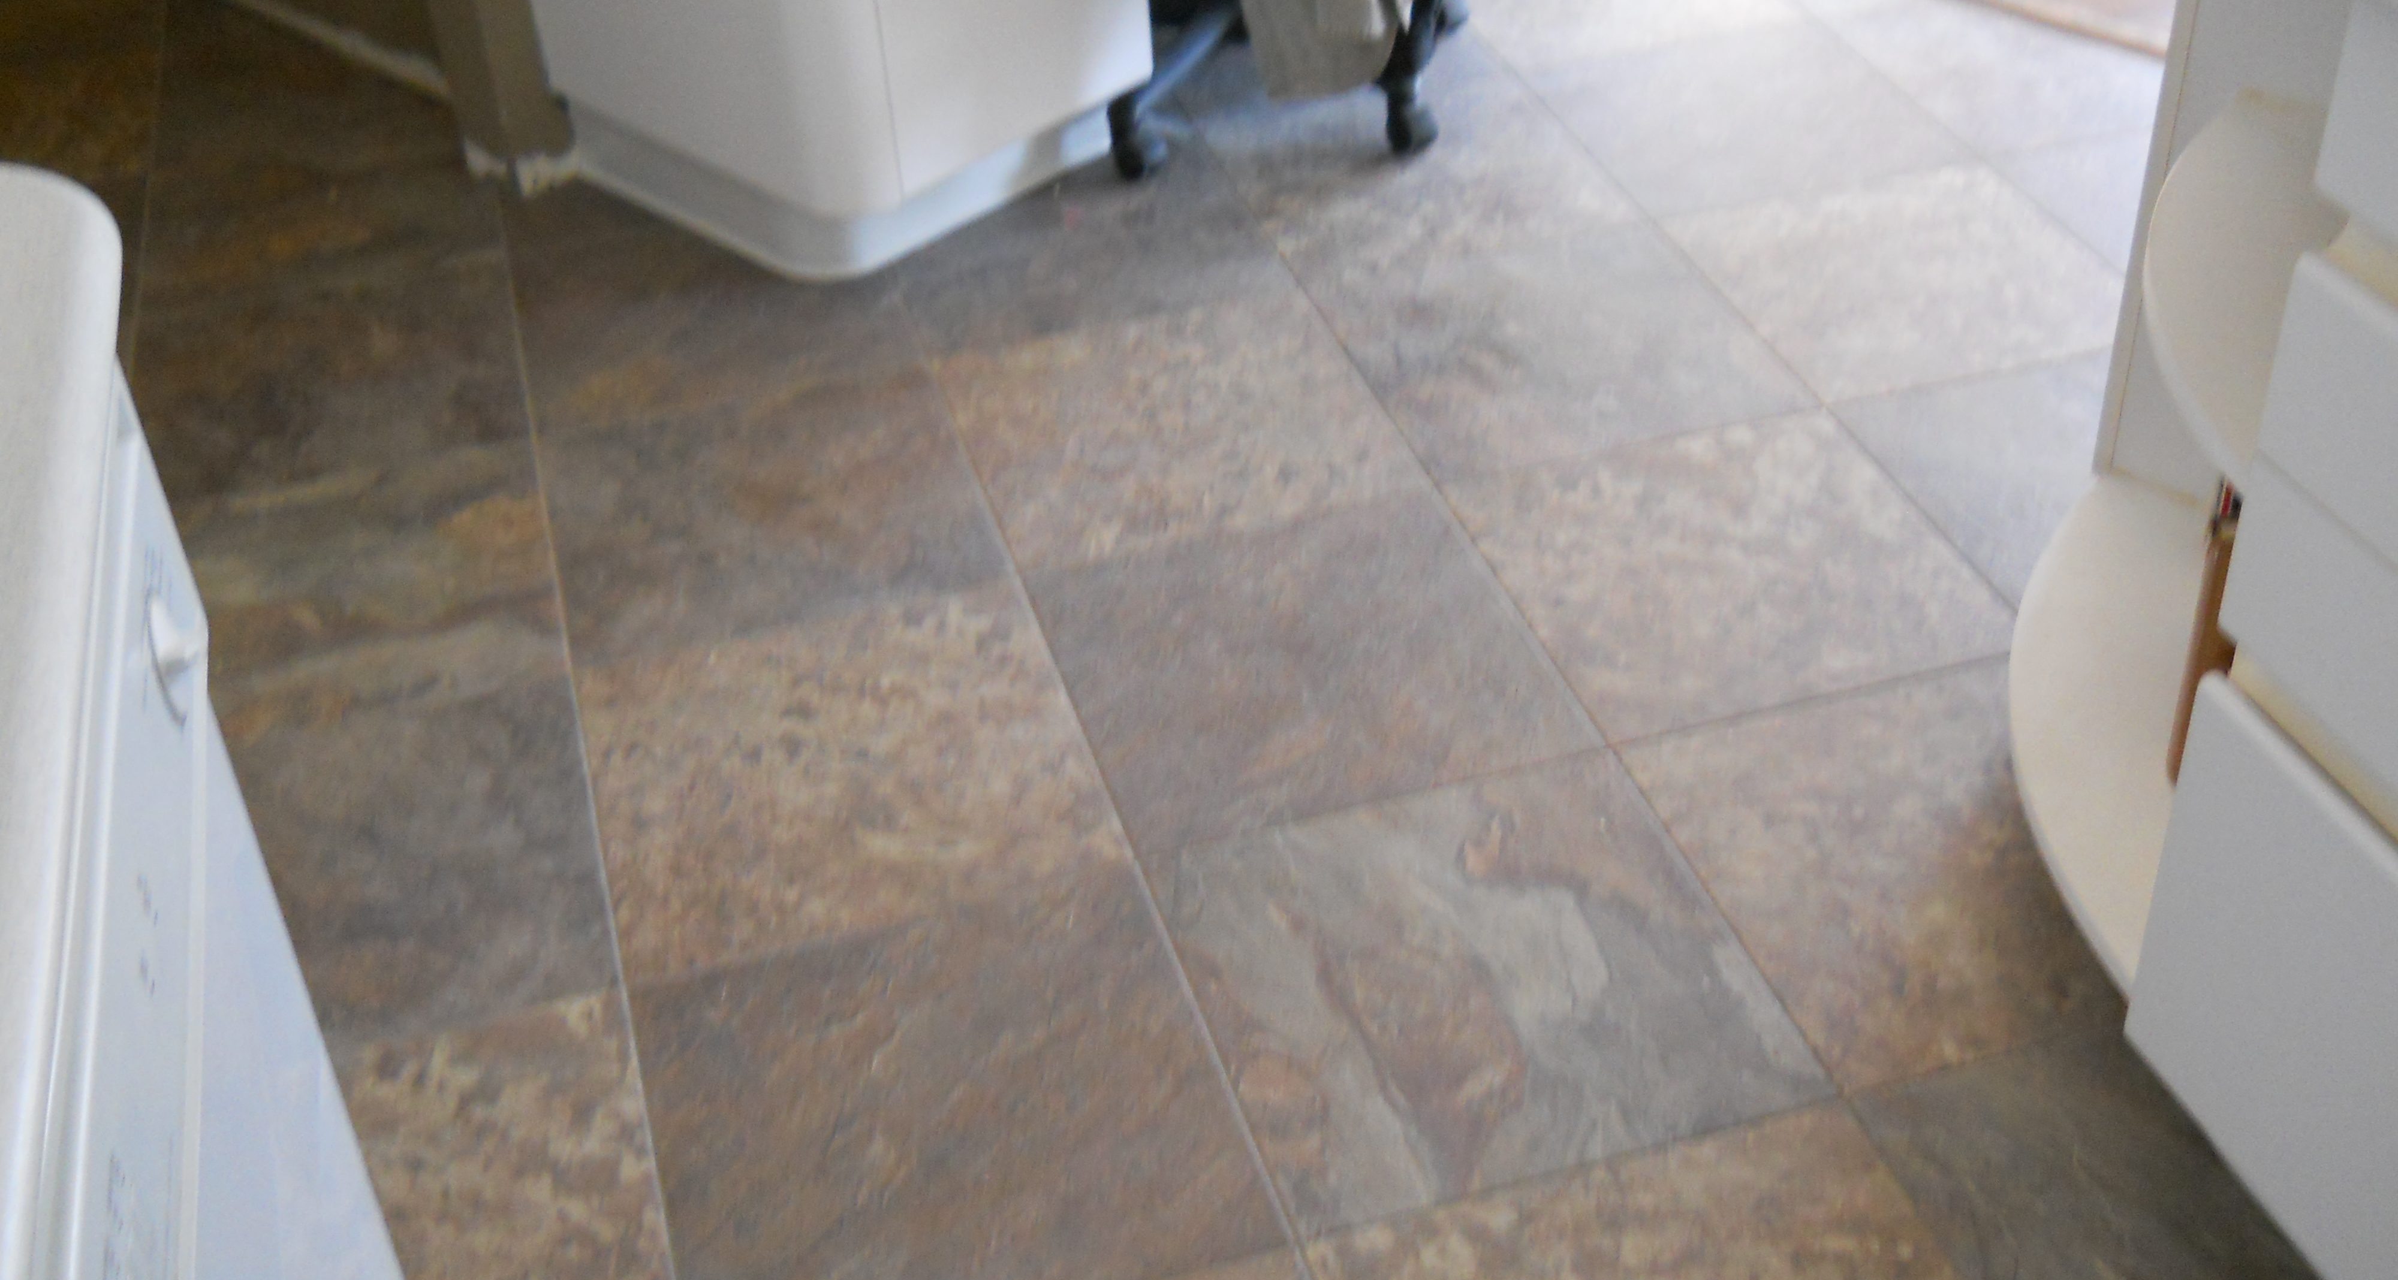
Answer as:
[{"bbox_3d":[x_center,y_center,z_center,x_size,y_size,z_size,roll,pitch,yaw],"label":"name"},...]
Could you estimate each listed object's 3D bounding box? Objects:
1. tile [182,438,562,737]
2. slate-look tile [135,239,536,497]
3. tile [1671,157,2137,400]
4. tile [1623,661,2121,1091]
[{"bbox_3d":[-0.796,-0.039,2.369,0.403,0.010,0.403,-12,38,-11],"label":"tile"},{"bbox_3d":[-0.916,-0.273,2.701,0.400,0.010,0.400,-12,38,-11],"label":"slate-look tile"},{"bbox_3d":[0.745,-0.384,2.695,0.403,0.010,0.403,-12,38,-11],"label":"tile"},{"bbox_3d":[0.587,0.166,1.989,0.403,0.010,0.403,-12,38,-11],"label":"tile"}]

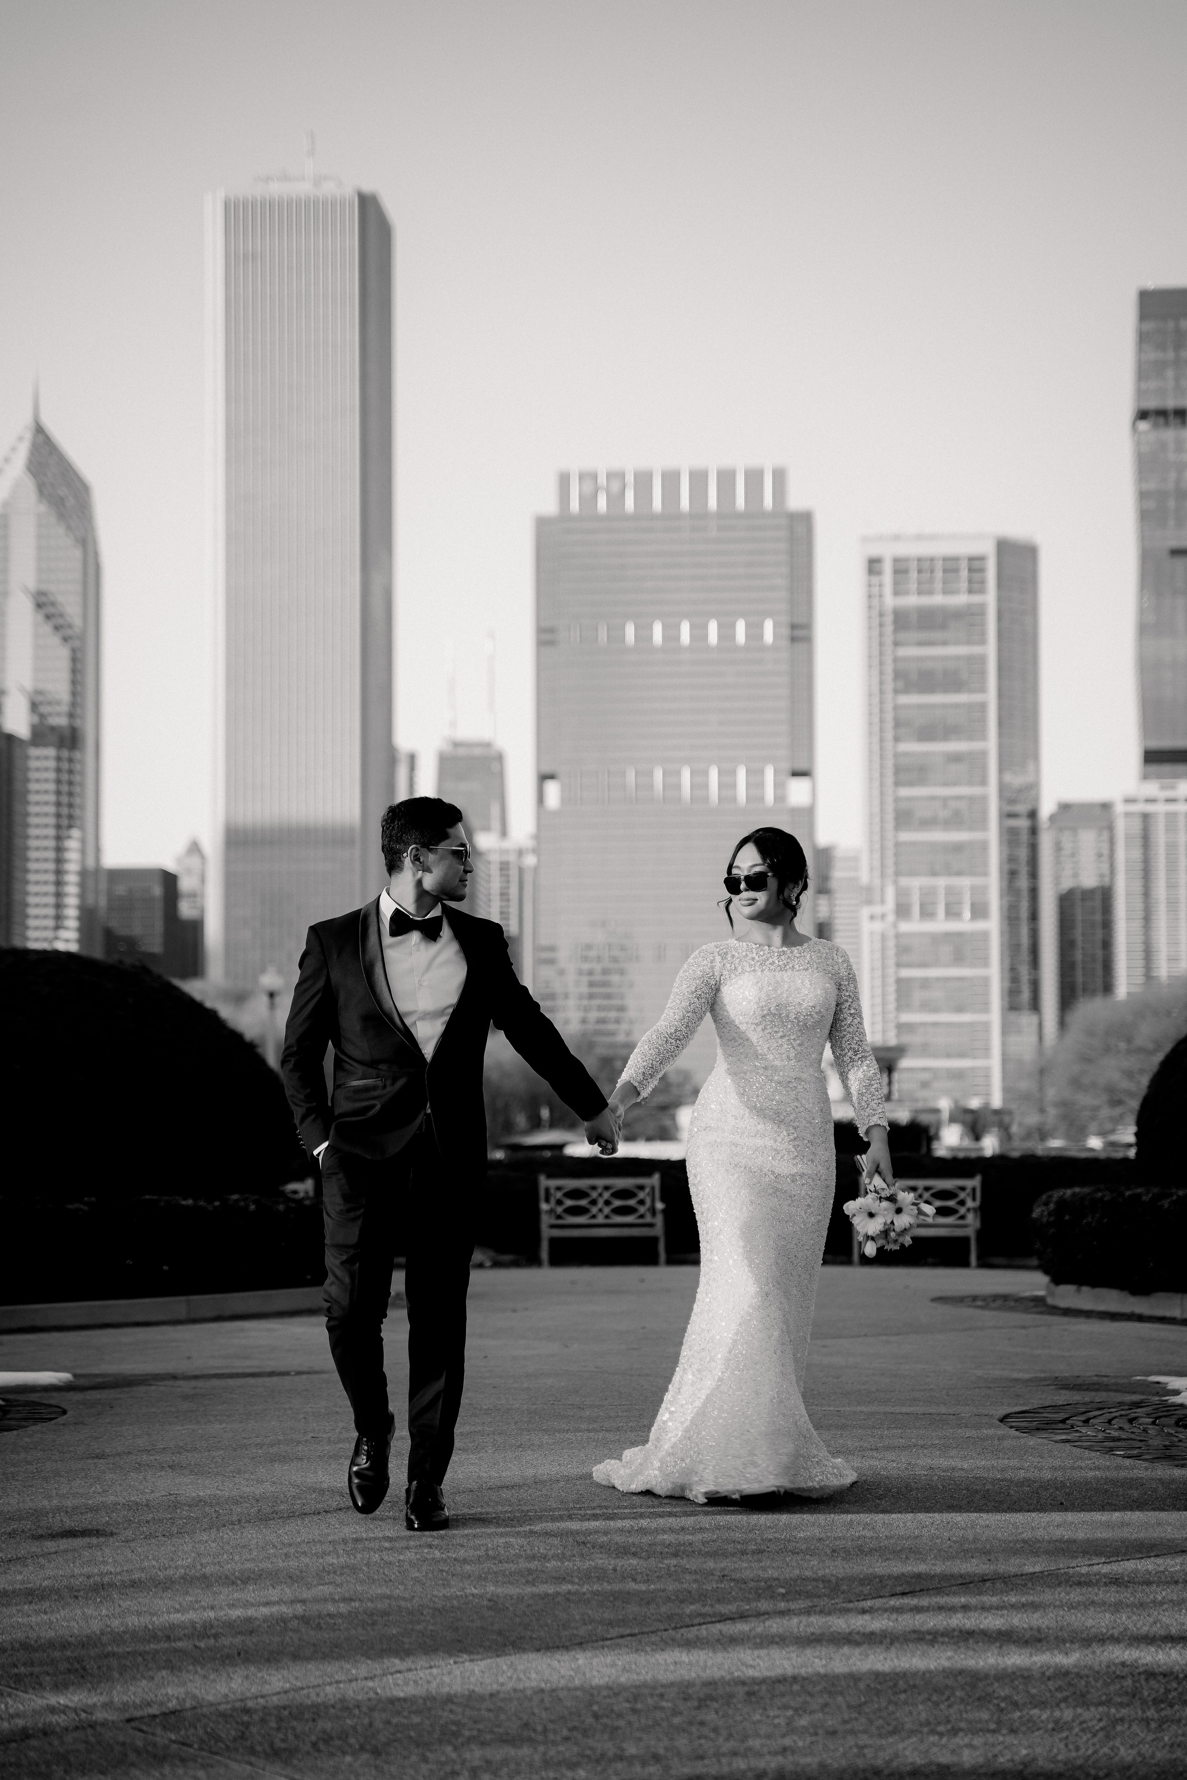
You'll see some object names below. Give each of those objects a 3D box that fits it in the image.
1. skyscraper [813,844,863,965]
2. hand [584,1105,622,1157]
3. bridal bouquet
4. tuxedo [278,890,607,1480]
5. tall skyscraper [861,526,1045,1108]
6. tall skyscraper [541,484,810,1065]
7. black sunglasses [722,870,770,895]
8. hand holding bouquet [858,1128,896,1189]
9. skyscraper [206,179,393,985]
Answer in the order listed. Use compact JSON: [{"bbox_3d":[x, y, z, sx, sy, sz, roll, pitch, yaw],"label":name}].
[{"bbox_3d":[123.019,61.697,1820.855,31.000,166.913,28.000,-1,-5,5],"label":"skyscraper"},{"bbox_3d":[0.024,0.590,9.120,0.090,0.125,0.100,0,-5,0],"label":"hand"},{"bbox_3d":[0.743,0.816,9.280,0.220,0.200,0.200,0,-5,0],"label":"bridal bouquet"},{"bbox_3d":[-0.363,0.728,9.050,0.730,1.410,0.450,1,-5,-10],"label":"tuxedo"},{"bbox_3d":[116.970,-8.180,1209.483,54.000,208.668,34.000,-1,-5,7],"label":"tall skyscraper"},{"bbox_3d":[26.693,-18.460,1210.328,86.000,229.839,46.000,-1,-5,5],"label":"tall skyscraper"},{"bbox_3d":[0.413,-0.016,9.320,0.142,0.050,0.140,-9,-5,31],"label":"black sunglasses"},{"bbox_3d":[0.713,0.676,9.320,0.090,0.160,0.090,0,-5,0],"label":"hand holding bouquet"},{"bbox_3d":[-103.413,-70.369,1319.851,59.000,351.589,59.000,-1,-5,5],"label":"skyscraper"}]

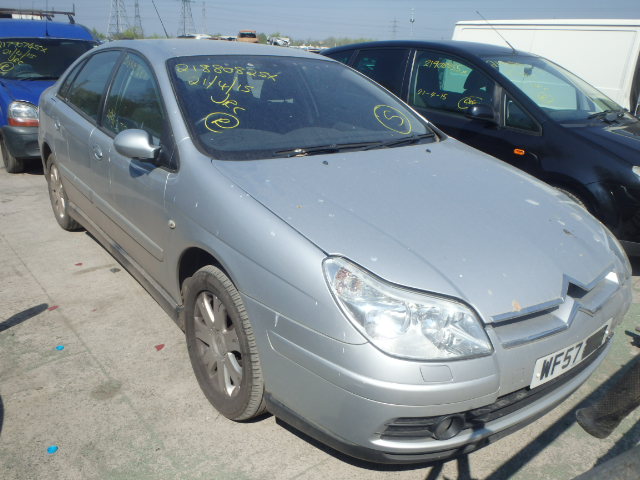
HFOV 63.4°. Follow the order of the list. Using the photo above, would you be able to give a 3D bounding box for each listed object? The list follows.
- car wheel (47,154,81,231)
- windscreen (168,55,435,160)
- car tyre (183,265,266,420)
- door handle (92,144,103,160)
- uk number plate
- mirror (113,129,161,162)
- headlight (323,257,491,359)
[{"bbox_3d":[-2.016,-0.404,4.187,0.215,0.635,0.640,-13,25,-36],"label":"car wheel"},{"bbox_3d":[-0.084,-0.760,2.753,1.460,0.117,0.939,-13,52,-36],"label":"windscreen"},{"bbox_3d":[-0.340,0.403,2.162,0.215,0.635,0.640,-13,25,-36],"label":"car tyre"},{"bbox_3d":[-1.260,-0.499,2.941,0.050,0.075,0.180,-13,25,-36],"label":"door handle"},{"bbox_3d":[0.888,0.385,1.799,0.520,0.111,0.025,-13,25,-36],"label":"uk number plate"},{"bbox_3d":[-0.792,-0.410,2.237,0.210,0.145,0.150,-13,25,-36],"label":"mirror"},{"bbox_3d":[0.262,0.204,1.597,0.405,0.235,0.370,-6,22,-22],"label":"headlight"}]

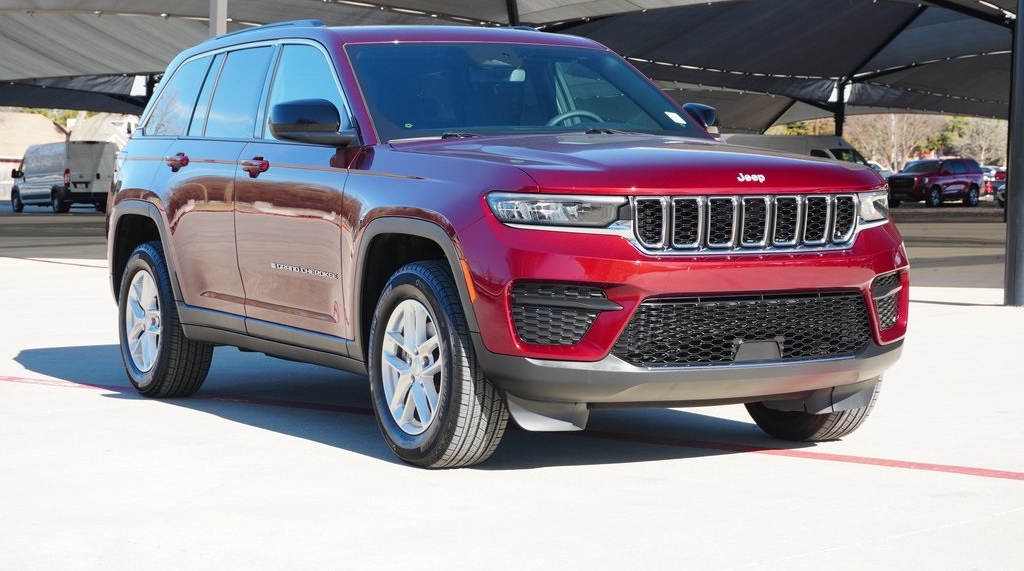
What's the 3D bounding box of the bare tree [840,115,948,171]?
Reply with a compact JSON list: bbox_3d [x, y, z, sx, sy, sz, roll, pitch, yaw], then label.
[{"bbox_3d":[19.409,-7.812,105.000,6.200,7.400,6.000,0,3,10],"label":"bare tree"}]

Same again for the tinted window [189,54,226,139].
[{"bbox_3d":[-1.425,-0.896,9.806,0.034,0.428,0.288,20,-7,-28],"label":"tinted window"}]

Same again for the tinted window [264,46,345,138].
[{"bbox_3d":[-0.837,-0.821,8.644,0.080,0.430,0.960,14,-5,-29],"label":"tinted window"}]

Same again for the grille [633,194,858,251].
[{"bbox_3d":[0.844,-0.223,7.437,0.980,0.220,0.110,-2,3,-29],"label":"grille"}]

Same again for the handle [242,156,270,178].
[{"bbox_3d":[-1.084,-0.506,8.808,0.055,0.080,0.230,-2,3,-29],"label":"handle"}]

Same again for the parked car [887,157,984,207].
[{"bbox_3d":[16.850,-4.080,82.600,2.050,1.930,5.300,3,4,41],"label":"parked car"}]

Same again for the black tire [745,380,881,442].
[{"bbox_3d":[1.187,0.249,8.442,0.265,0.765,0.765,-2,3,-29],"label":"black tire"}]

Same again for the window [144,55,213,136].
[{"bbox_3d":[-1.642,-0.922,10.221,0.040,0.412,0.719,20,-7,-27],"label":"window"}]

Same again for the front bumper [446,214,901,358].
[{"bbox_3d":[0.752,-0.003,7.486,1.920,0.500,0.490,-2,3,-29],"label":"front bumper"}]

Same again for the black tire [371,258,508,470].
[{"bbox_3d":[-0.276,0.293,7.634,0.265,0.765,0.765,-2,3,-29],"label":"black tire"}]

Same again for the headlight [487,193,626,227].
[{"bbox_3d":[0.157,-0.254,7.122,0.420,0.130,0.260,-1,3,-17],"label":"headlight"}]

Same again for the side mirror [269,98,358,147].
[{"bbox_3d":[-0.806,-0.658,8.419,0.270,0.200,0.250,-2,3,-29],"label":"side mirror"}]

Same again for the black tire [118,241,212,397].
[{"bbox_3d":[-1.714,0.169,10.330,0.265,0.775,0.775,-2,3,-29],"label":"black tire"}]

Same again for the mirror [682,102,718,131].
[{"bbox_3d":[0.848,-0.726,9.261,0.220,0.160,0.200,-2,3,-29],"label":"mirror"}]

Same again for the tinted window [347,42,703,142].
[{"bbox_3d":[0.055,-0.805,8.818,1.620,0.121,0.914,-2,34,-29],"label":"tinted window"}]

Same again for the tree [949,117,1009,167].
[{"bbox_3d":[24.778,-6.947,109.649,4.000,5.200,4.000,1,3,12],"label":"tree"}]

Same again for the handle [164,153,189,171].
[{"bbox_3d":[-1.582,-0.580,9.783,0.055,0.080,0.240,-2,3,-29],"label":"handle"}]

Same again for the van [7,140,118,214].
[{"bbox_3d":[-16.250,-3.900,74.900,2.070,2.520,5.600,-2,4,-36],"label":"van"}]

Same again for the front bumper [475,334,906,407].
[{"bbox_3d":[0.777,0.273,7.455,1.900,0.250,0.400,-2,3,-29],"label":"front bumper"}]

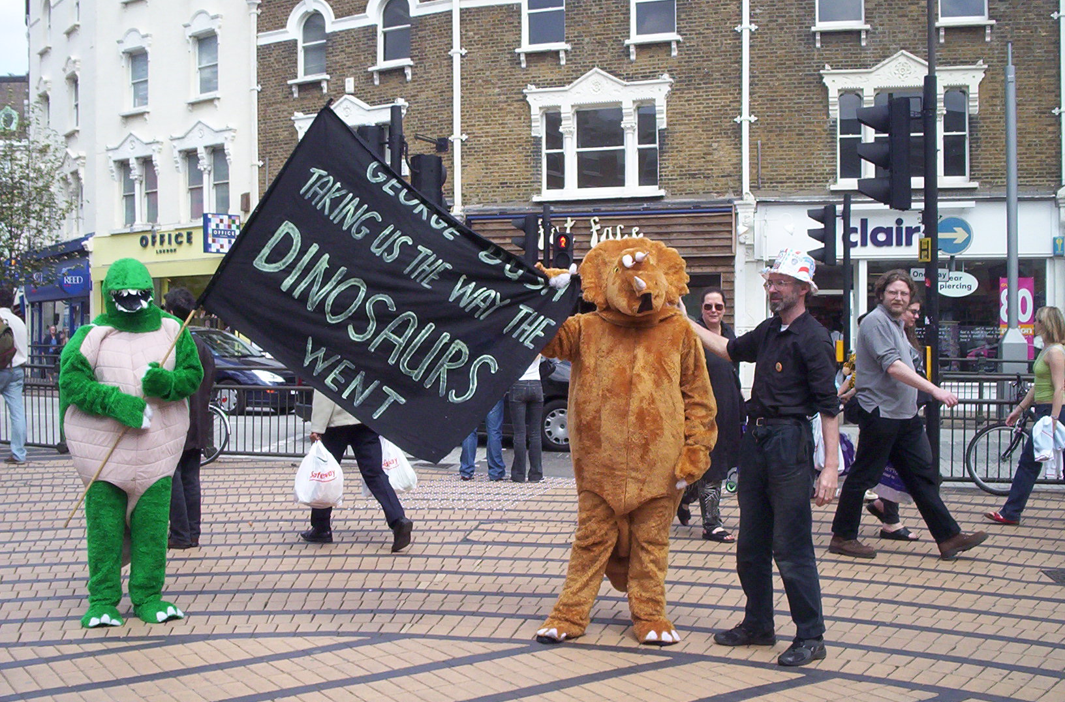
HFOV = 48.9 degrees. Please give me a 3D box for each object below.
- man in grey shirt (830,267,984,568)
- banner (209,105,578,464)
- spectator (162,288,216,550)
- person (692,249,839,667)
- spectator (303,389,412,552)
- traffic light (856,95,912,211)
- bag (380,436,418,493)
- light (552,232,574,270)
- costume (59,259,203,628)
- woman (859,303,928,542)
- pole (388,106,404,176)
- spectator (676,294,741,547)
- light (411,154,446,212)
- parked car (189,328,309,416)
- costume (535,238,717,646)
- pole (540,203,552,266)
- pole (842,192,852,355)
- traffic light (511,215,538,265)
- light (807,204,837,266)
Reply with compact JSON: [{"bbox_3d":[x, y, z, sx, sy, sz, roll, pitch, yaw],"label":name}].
[{"bbox_3d":[2.367,0.391,7.398,0.980,1.810,0.580,0,1,12],"label":"man in grey shirt"},{"bbox_3d":[-0.698,-0.320,5.600,1.430,1.170,0.140,33,3,2],"label":"banner"},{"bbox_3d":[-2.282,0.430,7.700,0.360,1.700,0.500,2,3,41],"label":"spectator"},{"bbox_3d":[1.047,0.451,5.248,0.600,1.810,0.640,-1,2,-31],"label":"person"},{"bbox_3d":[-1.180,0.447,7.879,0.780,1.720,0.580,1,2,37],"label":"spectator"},{"bbox_3d":[3.149,-1.772,10.500,0.480,1.020,0.340,0,1,16],"label":"traffic light"},{"bbox_3d":[-0.963,0.762,8.100,0.340,0.440,0.220,-1,1,-6],"label":"bag"},{"bbox_3d":[0.520,-1.667,19.800,0.320,0.650,0.300,0,3,7],"label":"light"},{"bbox_3d":[-2.061,0.449,6.000,0.710,1.810,0.660,-1,3,-25],"label":"costume"},{"bbox_3d":[2.483,0.460,8.030,0.620,1.640,0.500,0,1,13],"label":"woman"},{"bbox_3d":[-1.405,-0.698,12.254,0.130,3.800,0.130,0,1,16],"label":"pole"},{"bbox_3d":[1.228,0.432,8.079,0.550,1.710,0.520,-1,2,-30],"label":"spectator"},{"bbox_3d":[-1.042,-1.629,11.700,0.310,0.660,0.300,0,3,14],"label":"light"},{"bbox_3d":[-5.770,0.310,19.580,3.780,1.420,1.660,0,3,12],"label":"parked car"},{"bbox_3d":[0.455,0.398,5.740,0.870,1.910,0.680,0,3,3],"label":"costume"},{"bbox_3d":[0.249,-0.703,19.258,0.120,3.450,0.120,0,1,16],"label":"pole"},{"bbox_3d":[5.051,-0.776,18.879,0.120,3.540,0.120,0,3,14],"label":"pole"},{"bbox_3d":[-0.126,-1.829,19.800,0.450,0.970,0.310,0,3,13],"label":"traffic light"},{"bbox_3d":[4.620,-1.860,18.700,0.460,0.990,0.310,0,3,14],"label":"light"}]

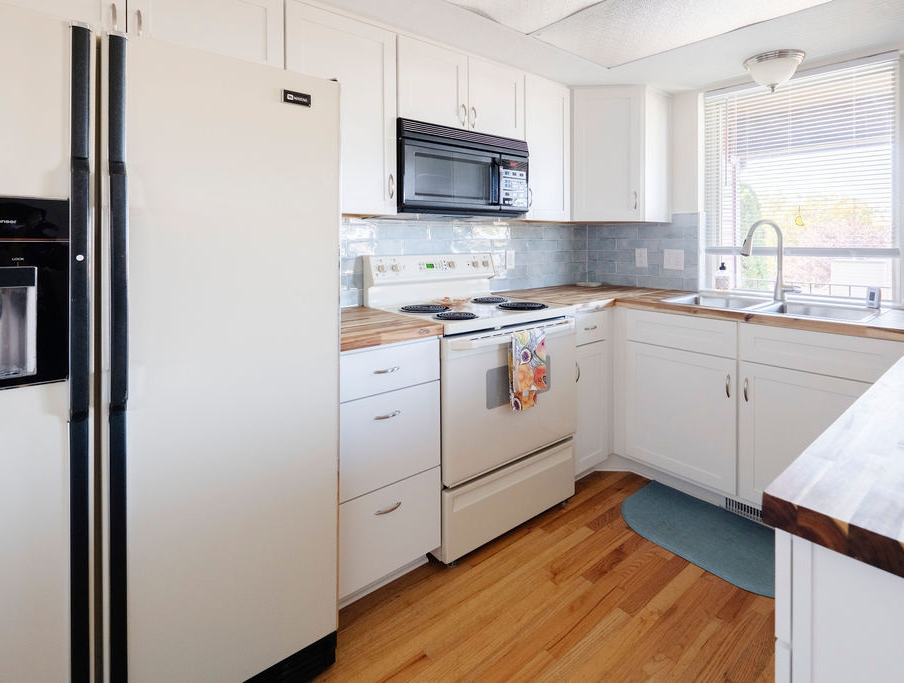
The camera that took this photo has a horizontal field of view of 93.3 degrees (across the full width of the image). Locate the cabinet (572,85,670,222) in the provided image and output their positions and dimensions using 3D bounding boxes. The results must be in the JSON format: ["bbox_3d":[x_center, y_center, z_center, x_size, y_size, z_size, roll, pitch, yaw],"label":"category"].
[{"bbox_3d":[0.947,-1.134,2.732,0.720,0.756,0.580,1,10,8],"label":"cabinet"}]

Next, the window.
[{"bbox_3d":[1.725,-0.785,2.180,0.100,1.120,0.785,-8,12,-36],"label":"window"}]

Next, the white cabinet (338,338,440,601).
[{"bbox_3d":[-0.424,0.401,1.727,0.452,0.865,0.613,-8,12,-36],"label":"white cabinet"}]

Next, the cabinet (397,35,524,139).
[{"bbox_3d":[-0.025,-1.176,2.115,0.762,0.355,0.335,-8,12,-36],"label":"cabinet"}]

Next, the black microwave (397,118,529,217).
[{"bbox_3d":[-0.008,-0.805,2.117,0.760,0.395,0.385,-8,12,-36],"label":"black microwave"}]

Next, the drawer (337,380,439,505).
[{"bbox_3d":[-0.393,0.292,1.678,0.452,0.313,0.513,-8,12,-36],"label":"drawer"}]

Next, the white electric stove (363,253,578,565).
[{"bbox_3d":[0.097,0.174,2.071,0.760,1.155,0.660,-8,12,-36],"label":"white electric stove"}]

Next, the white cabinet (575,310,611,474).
[{"bbox_3d":[0.553,0.218,2.444,0.366,0.855,0.613,-8,12,-36],"label":"white cabinet"}]

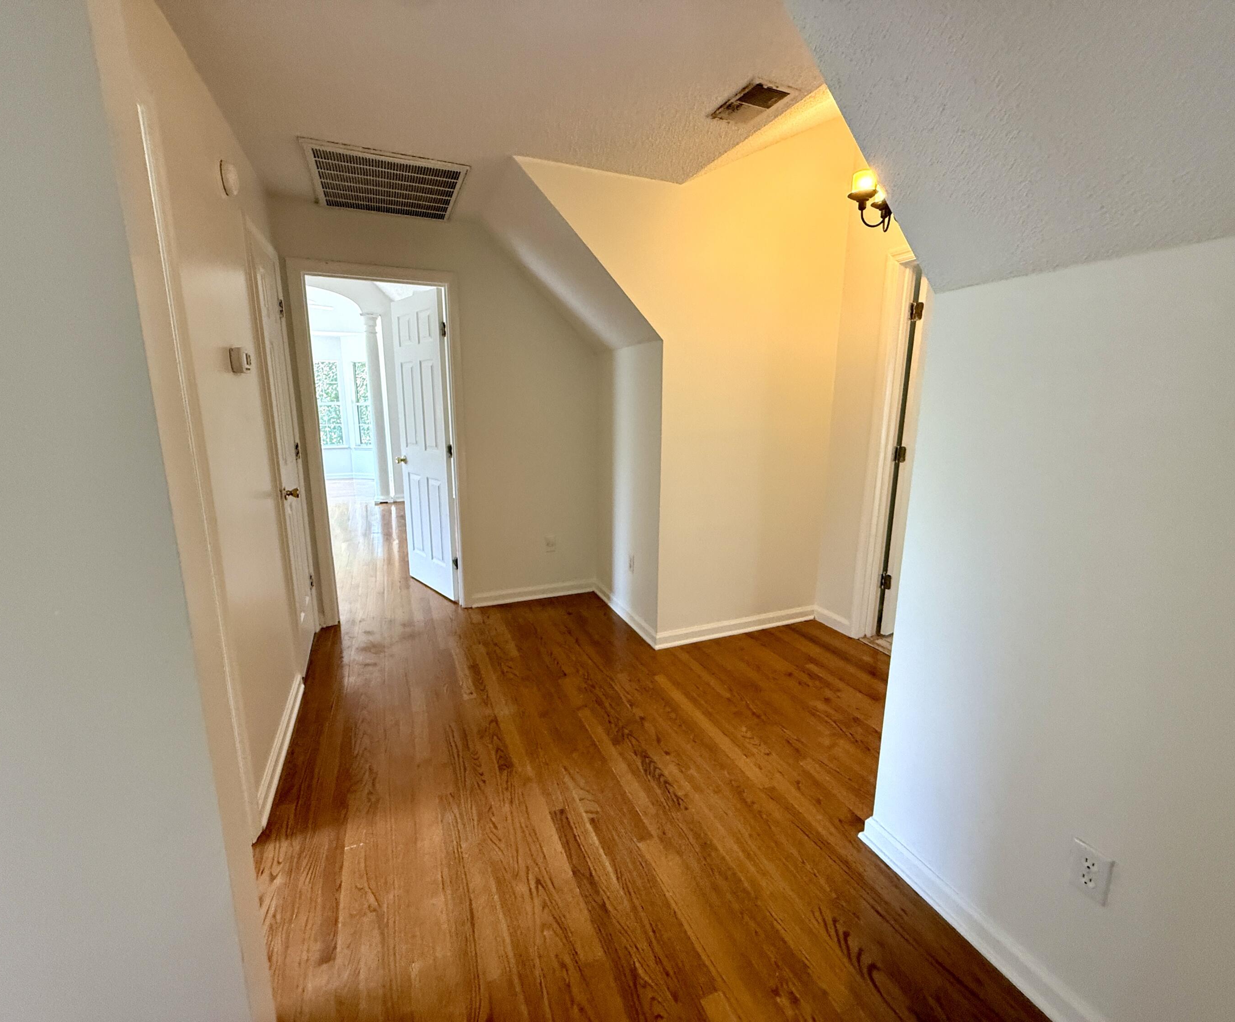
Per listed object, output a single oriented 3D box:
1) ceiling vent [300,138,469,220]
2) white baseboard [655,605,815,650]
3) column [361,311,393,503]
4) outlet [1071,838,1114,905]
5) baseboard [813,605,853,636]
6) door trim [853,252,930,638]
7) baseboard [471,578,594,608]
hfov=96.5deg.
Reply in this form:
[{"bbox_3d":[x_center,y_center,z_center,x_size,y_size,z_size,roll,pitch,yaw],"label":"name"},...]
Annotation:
[{"bbox_3d":[-1.152,-1.621,2.761,0.690,0.030,0.830,-4,12,-22],"label":"ceiling vent"},{"bbox_3d":[0.751,0.700,3.360,1.152,0.090,0.020,-4,12,-22],"label":"white baseboard"},{"bbox_3d":[-3.256,-1.359,7.481,0.240,2.490,0.240,-4,12,-22],"label":"column"},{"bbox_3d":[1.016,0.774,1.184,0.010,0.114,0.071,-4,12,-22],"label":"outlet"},{"bbox_3d":[1.363,0.688,3.437,0.020,0.090,0.312,-4,12,-22],"label":"baseboard"},{"bbox_3d":[1.629,-0.210,2.722,0.140,2.130,0.860,-4,12,-22],"label":"door trim"},{"bbox_3d":[-0.582,0.584,3.923,0.876,0.088,0.020,-4,12,-22],"label":"baseboard"}]

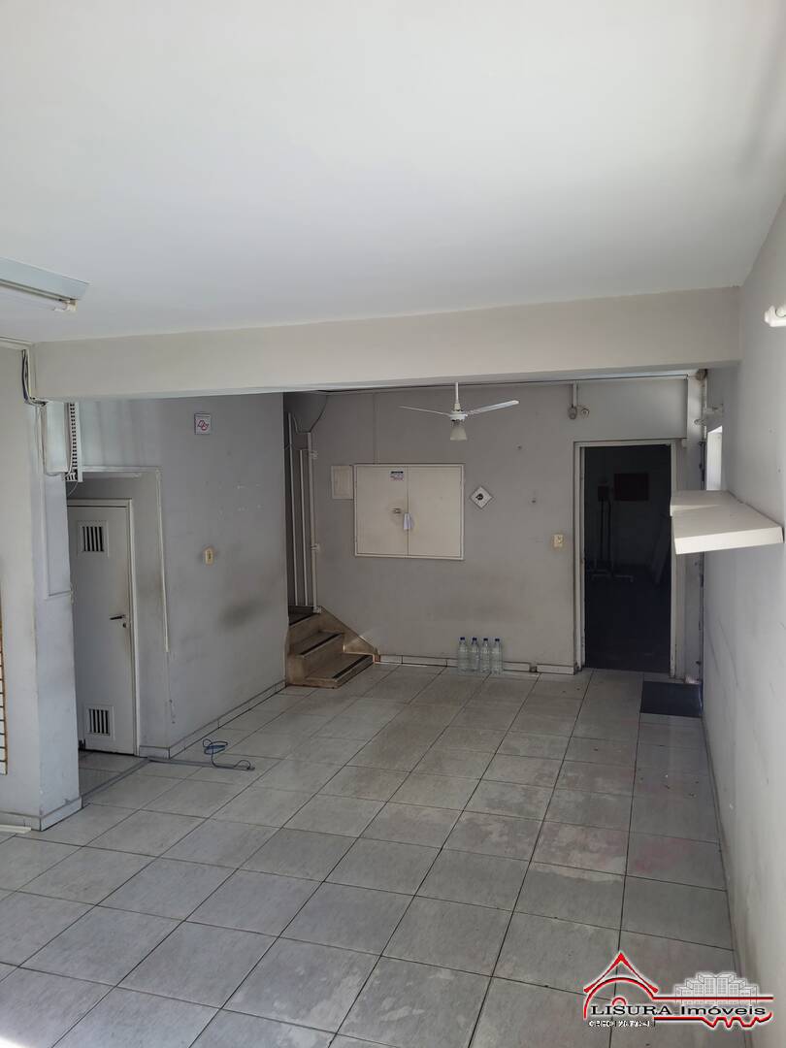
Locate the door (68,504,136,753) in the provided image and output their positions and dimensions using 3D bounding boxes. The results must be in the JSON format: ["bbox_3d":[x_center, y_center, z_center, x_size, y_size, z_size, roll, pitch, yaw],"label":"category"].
[{"bbox_3d":[-2.096,0.743,5.544,0.601,1.724,0.040,0,4,19],"label":"door"}]

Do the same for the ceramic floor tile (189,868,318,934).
[{"bbox_3d":[-0.610,1.697,3.533,0.447,0.010,0.451,0,4,19],"label":"ceramic floor tile"}]

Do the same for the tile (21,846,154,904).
[{"bbox_3d":[-1.465,1.705,3.833,0.445,0.010,0.445,0,4,19],"label":"tile"}]

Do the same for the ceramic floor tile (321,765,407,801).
[{"bbox_3d":[-0.177,1.593,4.813,0.445,0.010,0.445,0,4,19],"label":"ceramic floor tile"}]

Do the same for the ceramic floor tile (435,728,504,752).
[{"bbox_3d":[0.550,1.544,5.605,0.451,0.010,0.451,0,4,19],"label":"ceramic floor tile"}]

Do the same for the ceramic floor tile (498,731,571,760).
[{"bbox_3d":[0.979,1.534,5.434,0.450,0.010,0.450,0,4,19],"label":"ceramic floor tile"}]

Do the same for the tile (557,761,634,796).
[{"bbox_3d":[1.255,1.567,4.848,0.450,0.010,0.450,0,4,19],"label":"tile"}]

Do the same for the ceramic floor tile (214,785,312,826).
[{"bbox_3d":[-0.747,1.634,4.539,0.447,0.010,0.447,0,4,19],"label":"ceramic floor tile"}]

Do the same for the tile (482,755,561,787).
[{"bbox_3d":[0.833,1.575,5.023,0.451,0.010,0.451,0,4,19],"label":"tile"}]

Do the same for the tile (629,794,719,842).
[{"bbox_3d":[1.508,1.583,4.230,0.425,0.010,0.451,0,4,19],"label":"tile"}]

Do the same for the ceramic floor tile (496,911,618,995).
[{"bbox_3d":[0.663,1.690,3.102,0.445,0.010,0.445,0,4,19],"label":"ceramic floor tile"}]

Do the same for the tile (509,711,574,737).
[{"bbox_3d":[1.112,1.481,5.798,0.447,0.010,0.447,0,4,19],"label":"tile"}]

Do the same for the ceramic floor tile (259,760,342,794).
[{"bbox_3d":[-0.595,1.591,4.953,0.447,0.010,0.451,0,4,19],"label":"ceramic floor tile"}]

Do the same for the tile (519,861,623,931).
[{"bbox_3d":[0.811,1.669,3.554,0.450,0.010,0.450,0,4,19],"label":"tile"}]

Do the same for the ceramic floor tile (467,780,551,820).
[{"bbox_3d":[0.674,1.587,4.521,0.445,0.010,0.445,0,4,19],"label":"ceramic floor tile"}]

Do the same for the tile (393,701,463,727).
[{"bbox_3d":[0.267,1.512,6.186,0.451,0.010,0.451,0,4,19],"label":"tile"}]

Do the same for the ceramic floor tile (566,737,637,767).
[{"bbox_3d":[1.392,1.514,5.227,0.447,0.010,0.447,0,4,19],"label":"ceramic floor tile"}]

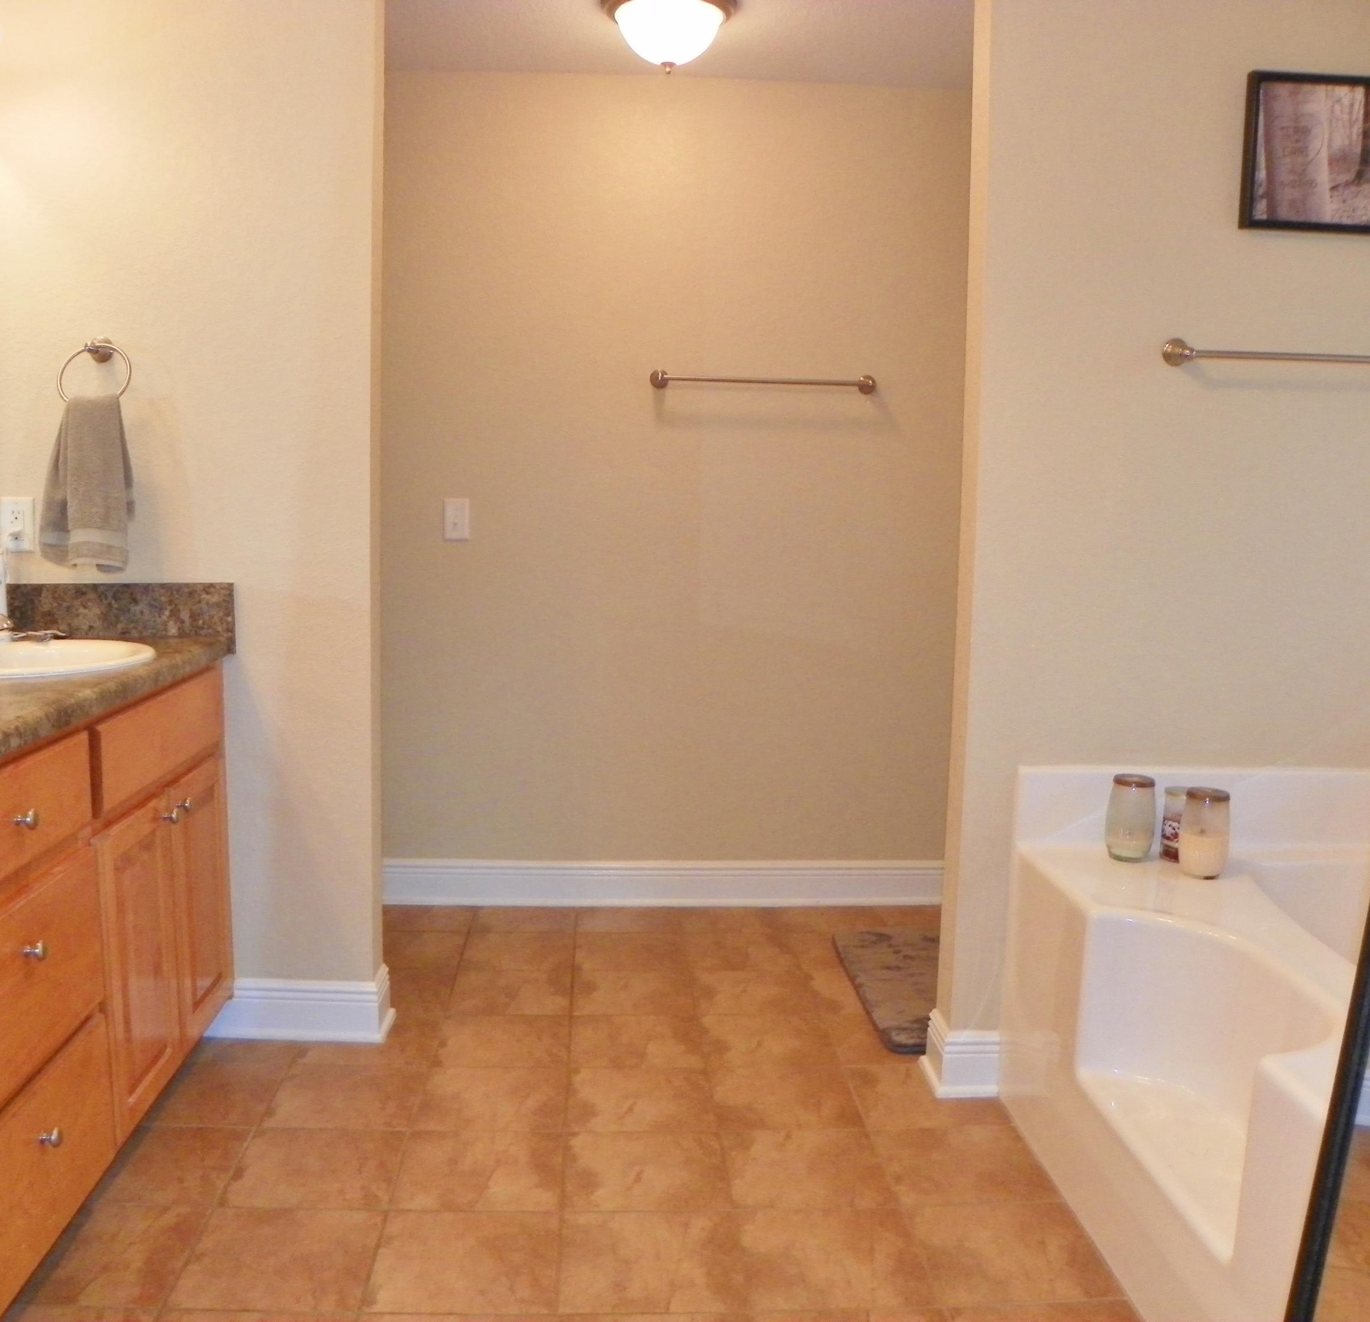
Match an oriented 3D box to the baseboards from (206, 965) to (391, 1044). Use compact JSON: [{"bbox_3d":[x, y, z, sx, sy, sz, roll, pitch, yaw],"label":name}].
[{"bbox_3d":[-0.897,0.783,3.086,0.420,0.142,0.200,1,7,-4],"label":"baseboards"}]

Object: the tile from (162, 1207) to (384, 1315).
[{"bbox_3d":[-0.638,0.952,2.101,0.302,0.010,0.302,1,7,-4],"label":"tile"}]

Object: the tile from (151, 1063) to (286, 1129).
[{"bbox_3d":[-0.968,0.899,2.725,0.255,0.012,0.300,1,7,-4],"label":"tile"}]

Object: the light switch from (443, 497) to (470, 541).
[{"bbox_3d":[-0.657,-0.407,3.819,0.073,0.120,0.015,1,7,-4],"label":"light switch"}]

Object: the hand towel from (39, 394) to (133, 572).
[{"bbox_3d":[-1.243,-0.367,2.742,0.182,0.360,0.085,1,7,-4],"label":"hand towel"}]

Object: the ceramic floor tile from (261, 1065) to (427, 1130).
[{"bbox_3d":[-0.684,0.892,2.696,0.302,0.010,0.302,1,7,-4],"label":"ceramic floor tile"}]

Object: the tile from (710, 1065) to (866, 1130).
[{"bbox_3d":[0.207,0.909,2.760,0.300,0.012,0.300,1,7,-4],"label":"tile"}]

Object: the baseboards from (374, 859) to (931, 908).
[{"bbox_3d":[-0.048,0.692,4.110,1.800,0.142,0.022,1,7,-4],"label":"baseboards"}]

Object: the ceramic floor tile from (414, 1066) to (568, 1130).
[{"bbox_3d":[-0.398,0.913,2.755,0.300,0.012,0.300,1,7,-4],"label":"ceramic floor tile"}]

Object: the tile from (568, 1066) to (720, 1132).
[{"bbox_3d":[-0.092,0.912,2.749,0.298,0.010,0.298,1,7,-4],"label":"tile"}]

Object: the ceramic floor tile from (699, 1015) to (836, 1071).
[{"bbox_3d":[0.189,0.882,3.068,0.298,0.010,0.298,1,7,-4],"label":"ceramic floor tile"}]

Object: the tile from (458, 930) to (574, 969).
[{"bbox_3d":[-0.458,0.807,3.667,0.300,0.012,0.300,1,7,-4],"label":"tile"}]

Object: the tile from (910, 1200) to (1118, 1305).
[{"bbox_3d":[0.532,0.973,2.177,0.302,0.010,0.302,1,7,-4],"label":"tile"}]

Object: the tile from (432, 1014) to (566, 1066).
[{"bbox_3d":[-0.410,0.870,3.027,0.298,0.010,0.298,1,7,-4],"label":"tile"}]

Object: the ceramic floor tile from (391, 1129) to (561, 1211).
[{"bbox_3d":[-0.377,0.948,2.458,0.300,0.012,0.300,1,7,-4],"label":"ceramic floor tile"}]

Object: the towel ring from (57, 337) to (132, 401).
[{"bbox_3d":[-1.231,-0.598,2.762,0.156,0.164,0.066,1,7,-4],"label":"towel ring"}]

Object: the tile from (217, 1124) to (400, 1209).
[{"bbox_3d":[-0.668,0.935,2.429,0.298,0.010,0.298,1,7,-4],"label":"tile"}]

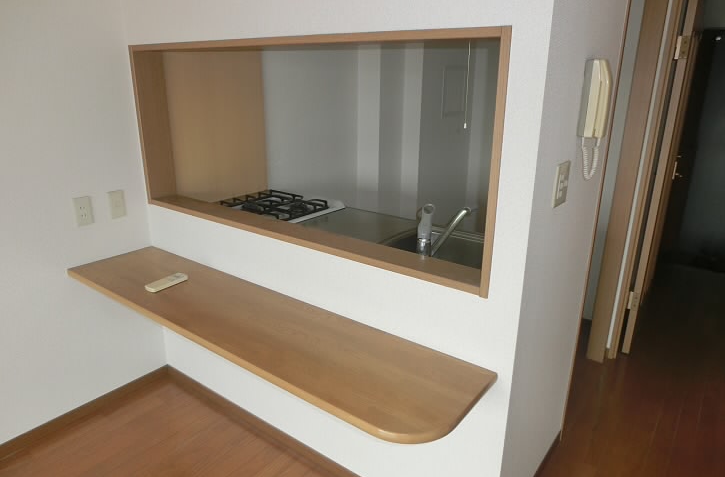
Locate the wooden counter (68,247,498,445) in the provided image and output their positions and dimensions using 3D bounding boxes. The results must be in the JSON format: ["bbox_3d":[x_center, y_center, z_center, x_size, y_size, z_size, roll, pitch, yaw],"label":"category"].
[{"bbox_3d":[-0.432,0.268,1.757,1.745,0.030,0.389,14,22,35],"label":"wooden counter"}]

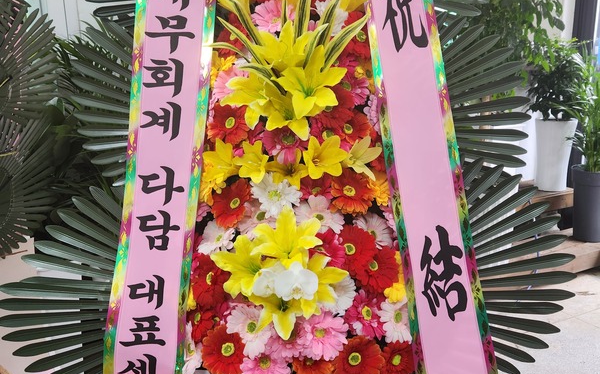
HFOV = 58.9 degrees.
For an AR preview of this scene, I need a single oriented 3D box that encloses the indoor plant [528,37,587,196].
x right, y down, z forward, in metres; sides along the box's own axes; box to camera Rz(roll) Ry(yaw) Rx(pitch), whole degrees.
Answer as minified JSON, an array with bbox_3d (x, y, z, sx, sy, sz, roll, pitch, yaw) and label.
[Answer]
[{"bbox_3d":[1.981,-0.543,4.090,0.450,1.140,0.450,5,15,25],"label":"indoor plant"}]

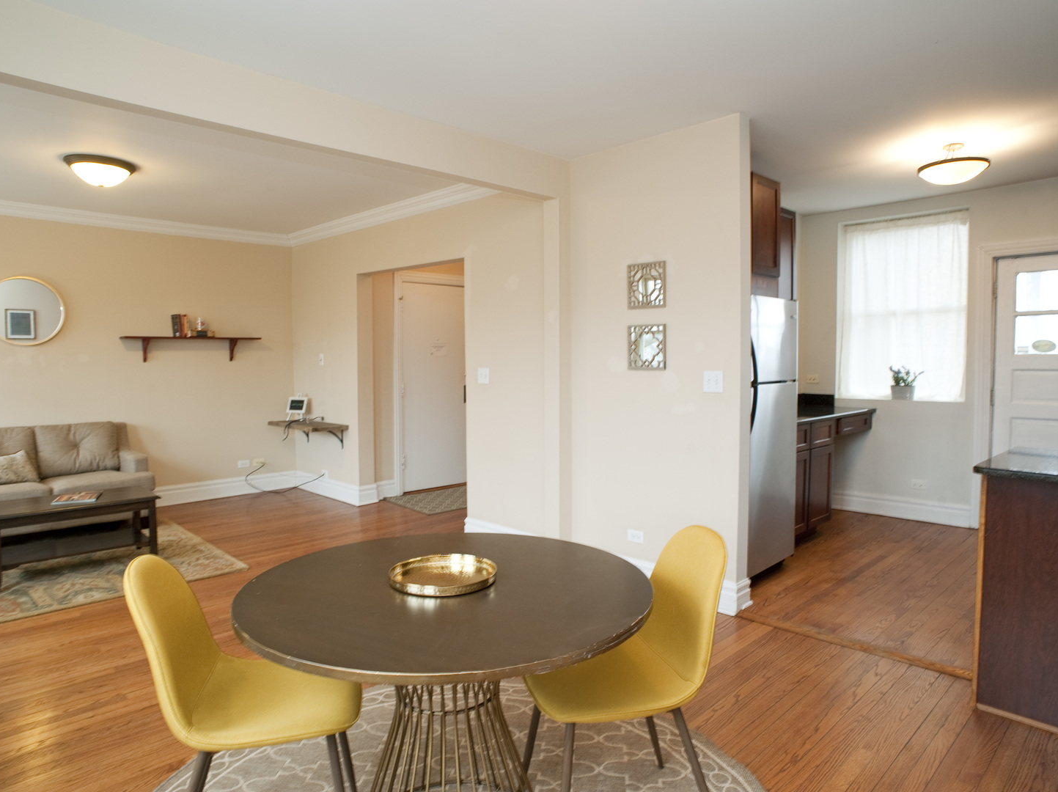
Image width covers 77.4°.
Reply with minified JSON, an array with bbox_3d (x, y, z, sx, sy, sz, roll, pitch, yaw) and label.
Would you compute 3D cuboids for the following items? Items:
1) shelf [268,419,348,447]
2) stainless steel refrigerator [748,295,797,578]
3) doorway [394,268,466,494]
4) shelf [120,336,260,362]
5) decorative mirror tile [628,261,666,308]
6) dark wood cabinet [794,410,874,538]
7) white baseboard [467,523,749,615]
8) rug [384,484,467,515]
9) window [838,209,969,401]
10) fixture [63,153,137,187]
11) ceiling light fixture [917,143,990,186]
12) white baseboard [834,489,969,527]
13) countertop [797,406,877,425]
[{"bbox_3d":[-2.132,0.376,6.360,0.360,0.225,0.950,-4,5,-44],"label":"shelf"},{"bbox_3d":[1.192,0.245,4.155,0.745,1.658,0.745,-4,5,-44],"label":"stainless steel refrigerator"},{"bbox_3d":[-0.972,-0.139,6.831,0.100,2.220,1.050,3,5,45],"label":"doorway"},{"bbox_3d":[-3.104,-0.431,6.155,0.195,0.223,1.180,3,5,45],"label":"shelf"},{"bbox_3d":[0.656,-0.623,3.726,0.256,0.253,0.026,3,5,45],"label":"decorative mirror tile"},{"bbox_3d":[2.101,0.604,5.246,0.600,0.875,1.690,3,5,45],"label":"dark wood cabinet"},{"bbox_3d":[0.352,1.018,4.284,2.240,0.180,0.200,3,5,45],"label":"white baseboard"},{"bbox_3d":[-0.615,0.970,6.541,1.450,0.012,0.880,-4,5,-44],"label":"rug"},{"bbox_3d":[2.985,-0.699,5.326,0.110,1.470,0.960,-4,5,-44],"label":"window"},{"bbox_3d":[-2.684,-1.390,4.150,0.385,0.136,0.385,-4,5,-44],"label":"fixture"},{"bbox_3d":[2.477,-1.351,3.859,0.360,0.220,0.360,-4,5,-44],"label":"ceiling light fixture"},{"bbox_3d":[2.972,0.910,5.396,0.022,0.160,1.060,-4,5,-44],"label":"white baseboard"},{"bbox_3d":[2.098,0.159,5.207,0.640,0.032,1.730,3,5,45],"label":"countertop"}]

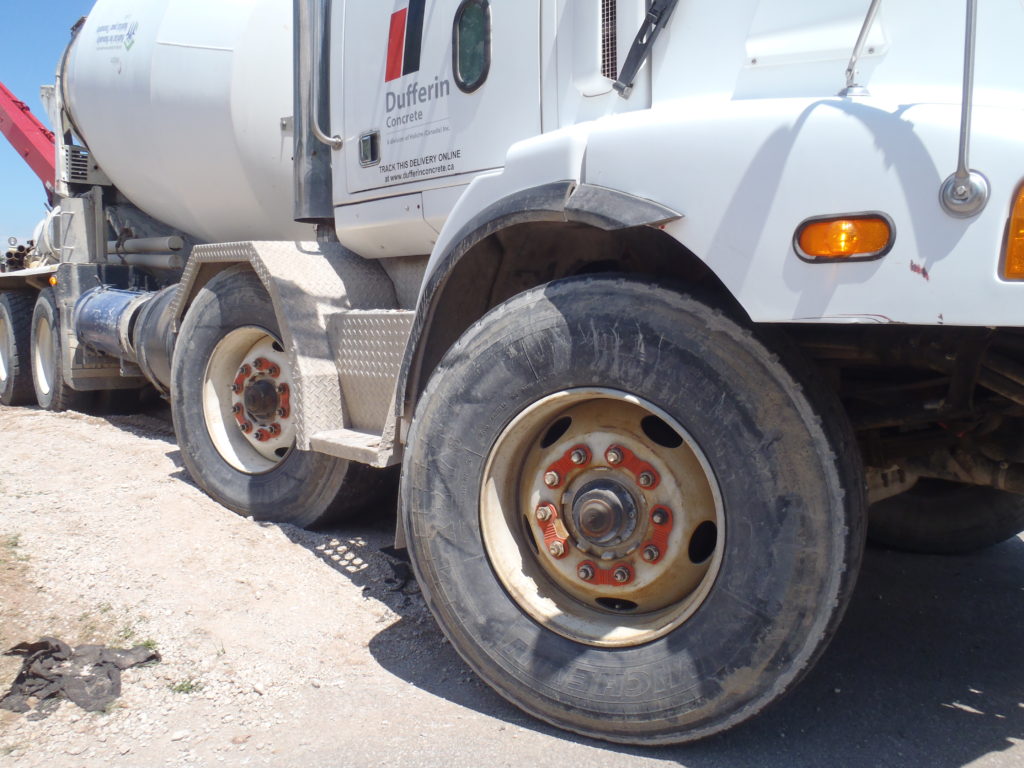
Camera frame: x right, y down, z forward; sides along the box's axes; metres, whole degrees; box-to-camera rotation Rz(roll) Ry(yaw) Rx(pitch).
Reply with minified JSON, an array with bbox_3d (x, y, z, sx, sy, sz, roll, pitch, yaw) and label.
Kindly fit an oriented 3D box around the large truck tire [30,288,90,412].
[{"bbox_3d":[-3.487,-0.217,6.438,0.280,1.050,1.050,-4,7,-40],"label":"large truck tire"}]

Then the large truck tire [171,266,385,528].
[{"bbox_3d":[-0.944,0.055,3.410,1.065,1.065,0.385,5,7,34],"label":"large truck tire"}]

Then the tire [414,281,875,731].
[{"bbox_3d":[0.264,0.291,2.023,1.065,1.065,0.385,4,6,27],"label":"tire"}]

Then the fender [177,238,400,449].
[{"bbox_3d":[-0.900,-0.197,3.380,0.500,0.730,1.300,-4,7,-41],"label":"fender"}]

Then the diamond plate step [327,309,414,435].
[{"bbox_3d":[-0.361,-0.035,2.843,0.290,0.410,0.520,-4,7,-41],"label":"diamond plate step"}]

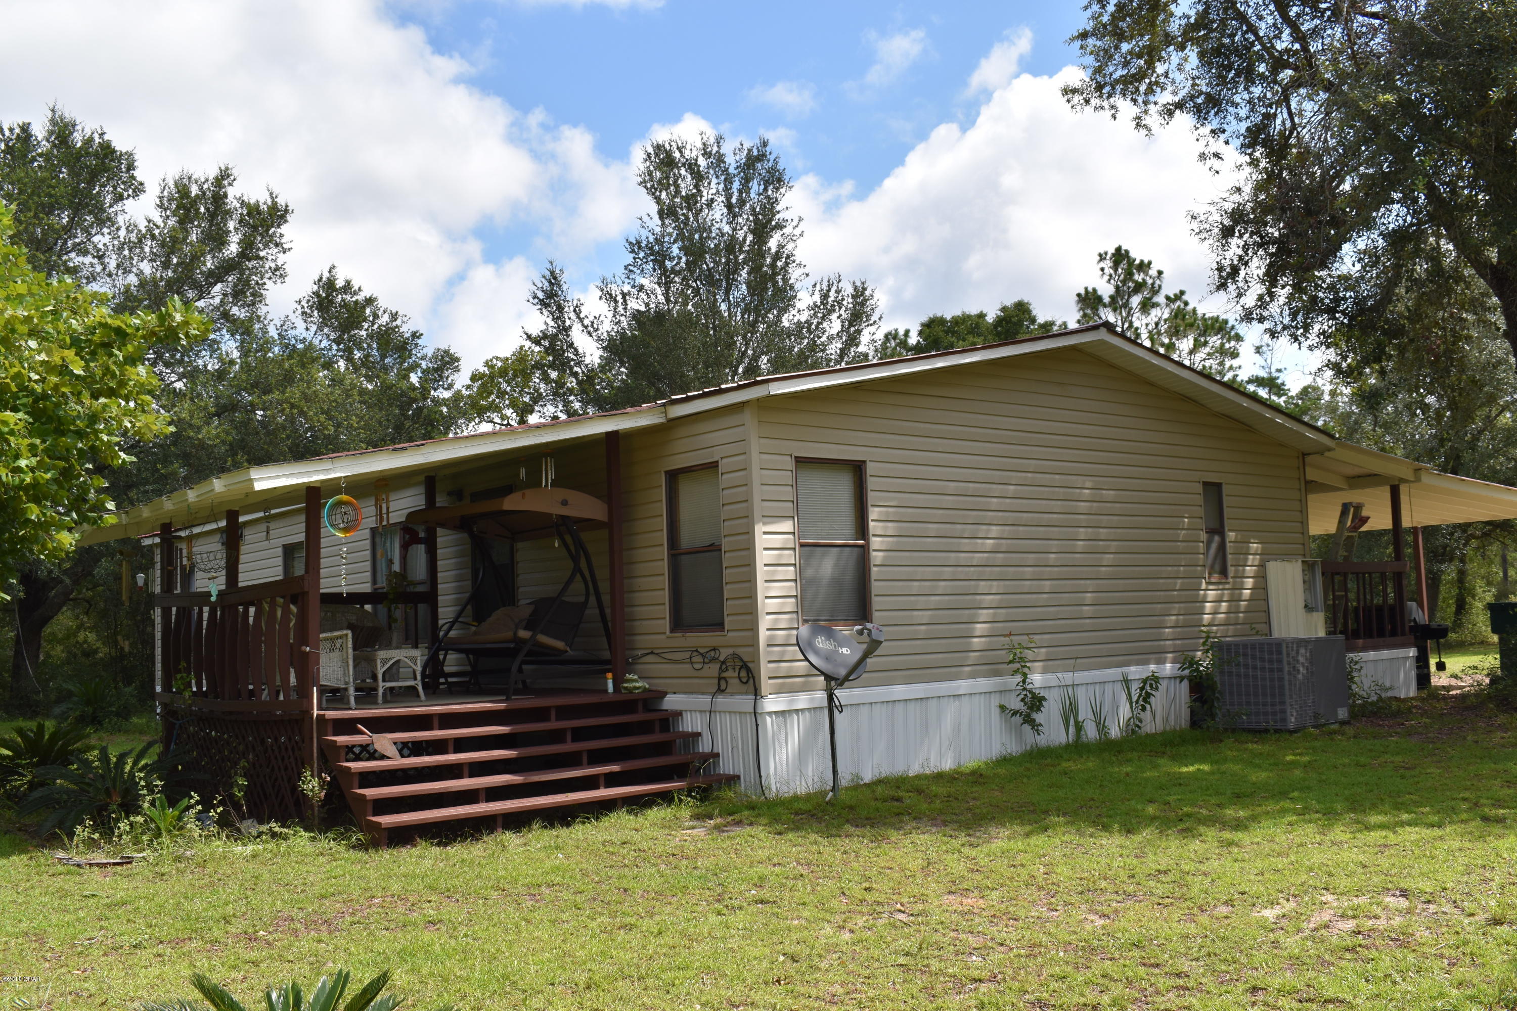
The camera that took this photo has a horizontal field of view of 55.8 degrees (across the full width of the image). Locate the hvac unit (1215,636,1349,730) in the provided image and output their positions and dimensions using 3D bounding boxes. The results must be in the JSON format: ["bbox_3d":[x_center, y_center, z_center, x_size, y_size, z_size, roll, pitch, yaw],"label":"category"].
[{"bbox_3d":[5.376,1.825,14.751,1.130,0.850,0.820,2,-7,-40],"label":"hvac unit"}]

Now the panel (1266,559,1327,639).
[{"bbox_3d":[5.945,1.452,15.759,0.390,1.710,0.430,2,-7,-40],"label":"panel"}]

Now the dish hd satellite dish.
[{"bbox_3d":[0.646,1.541,10.722,0.680,1.330,0.600,-7,-7,43],"label":"dish hd satellite dish"}]

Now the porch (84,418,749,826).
[{"bbox_3d":[-3.125,0.884,12.111,3.650,3.200,5.200,2,-7,-40],"label":"porch"}]

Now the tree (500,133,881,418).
[{"bbox_3d":[-1.683,-2.459,35.371,9.500,13.860,9.500,-2,-5,0],"label":"tree"}]

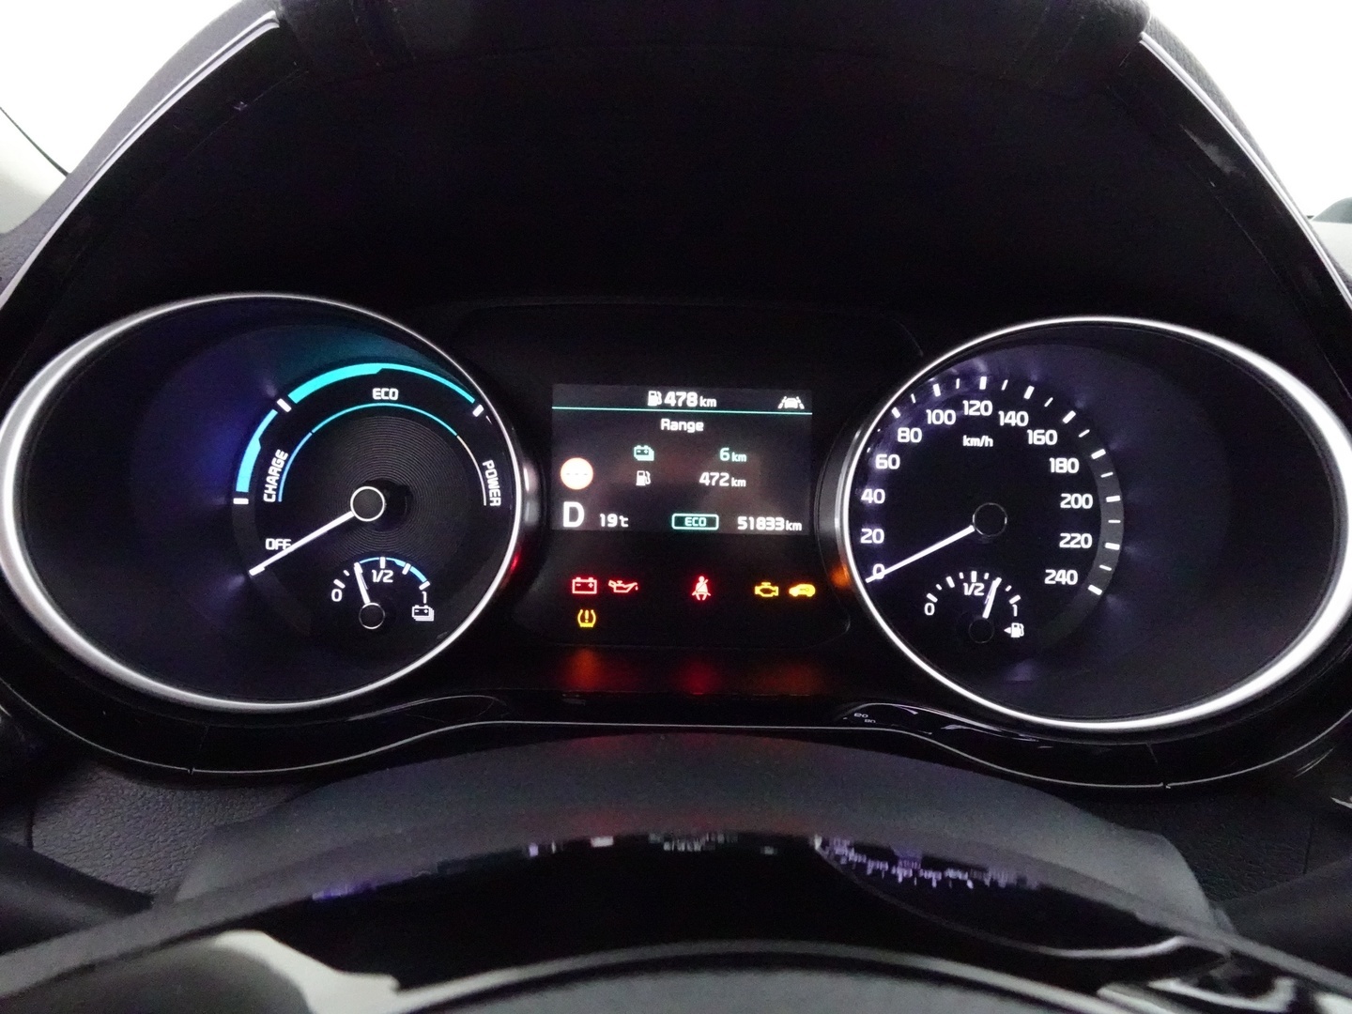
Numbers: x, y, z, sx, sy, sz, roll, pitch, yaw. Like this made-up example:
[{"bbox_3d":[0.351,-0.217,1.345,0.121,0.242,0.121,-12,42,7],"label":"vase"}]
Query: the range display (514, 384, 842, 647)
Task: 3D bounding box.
[{"bbox_3d":[0.001,0.003,0.338,0.117,0.092,0.015,1,0,0],"label":"range display"}]

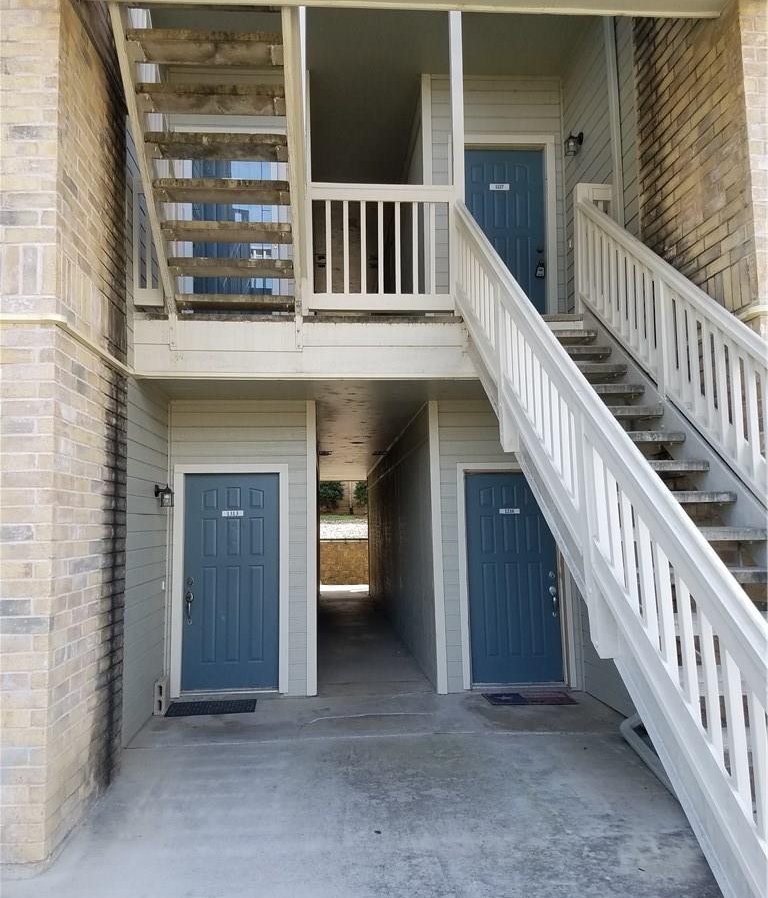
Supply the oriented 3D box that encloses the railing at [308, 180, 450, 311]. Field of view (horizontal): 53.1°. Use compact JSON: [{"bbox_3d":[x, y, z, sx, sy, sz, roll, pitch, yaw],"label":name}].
[{"bbox_3d":[-0.026,-1.668,6.425,1.234,1.081,0.100,0,-6,-4],"label":"railing"}]

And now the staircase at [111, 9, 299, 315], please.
[{"bbox_3d":[-1.143,-1.944,5.359,1.064,1.580,2.020,0,-6,-4],"label":"staircase"}]

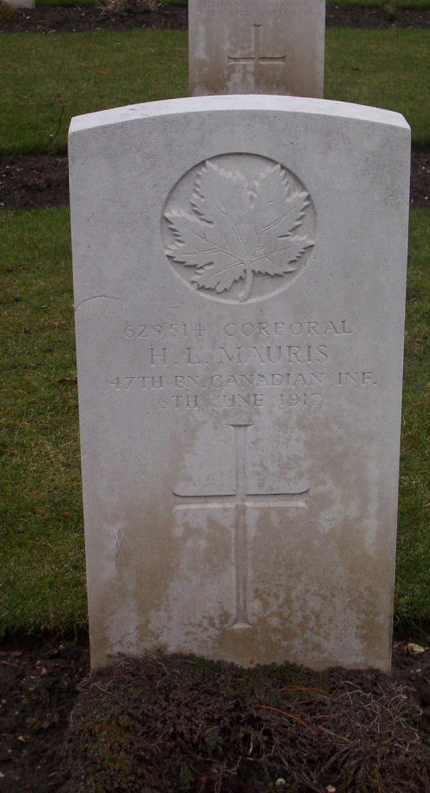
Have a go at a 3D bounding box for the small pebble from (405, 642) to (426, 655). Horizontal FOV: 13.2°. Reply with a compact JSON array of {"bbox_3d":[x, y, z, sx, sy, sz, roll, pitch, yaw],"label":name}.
[{"bbox_3d":[0.261,0.328,2.422,0.025,0.011,0.015,-1,24,0],"label":"small pebble"}]

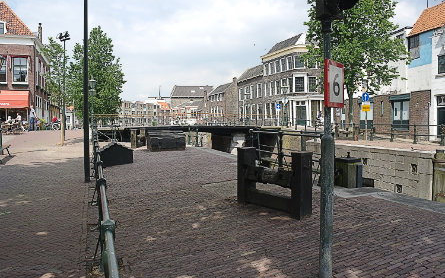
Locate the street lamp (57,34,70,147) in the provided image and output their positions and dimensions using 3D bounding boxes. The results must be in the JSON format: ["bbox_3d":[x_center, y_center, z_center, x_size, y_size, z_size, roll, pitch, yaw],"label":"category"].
[{"bbox_3d":[-8.480,-2.761,17.749,0.750,5.831,0.650,0,3,0],"label":"street lamp"}]

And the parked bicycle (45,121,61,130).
[{"bbox_3d":[-15.292,-1.302,29.973,1.750,1.040,0.580,0,3,3],"label":"parked bicycle"}]

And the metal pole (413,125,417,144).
[{"bbox_3d":[10.852,-0.244,18.772,0.140,1.065,0.140,1,3,21],"label":"metal pole"}]

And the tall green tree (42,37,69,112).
[{"bbox_3d":[-8.312,-2.389,16.663,1.600,5.289,1.600,0,3,0],"label":"tall green tree"}]

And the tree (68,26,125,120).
[{"bbox_3d":[-13.601,-6.640,35.719,6.100,10.855,6.100,0,3,0],"label":"tree"}]

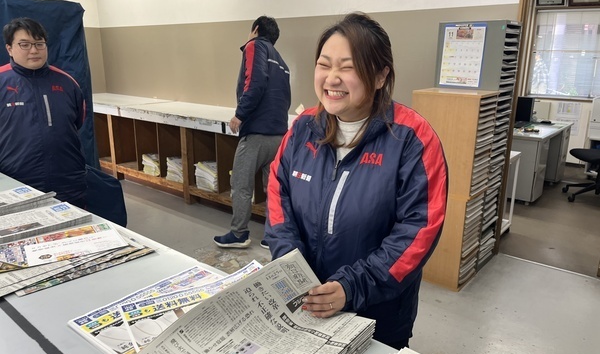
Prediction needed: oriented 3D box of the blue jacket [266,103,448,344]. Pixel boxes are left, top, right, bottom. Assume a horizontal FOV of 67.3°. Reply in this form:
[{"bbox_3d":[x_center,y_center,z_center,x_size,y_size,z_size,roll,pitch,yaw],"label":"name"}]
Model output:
[{"bbox_3d":[0.137,0.112,1.188,0.520,0.650,0.370,10,18,32],"label":"blue jacket"}]

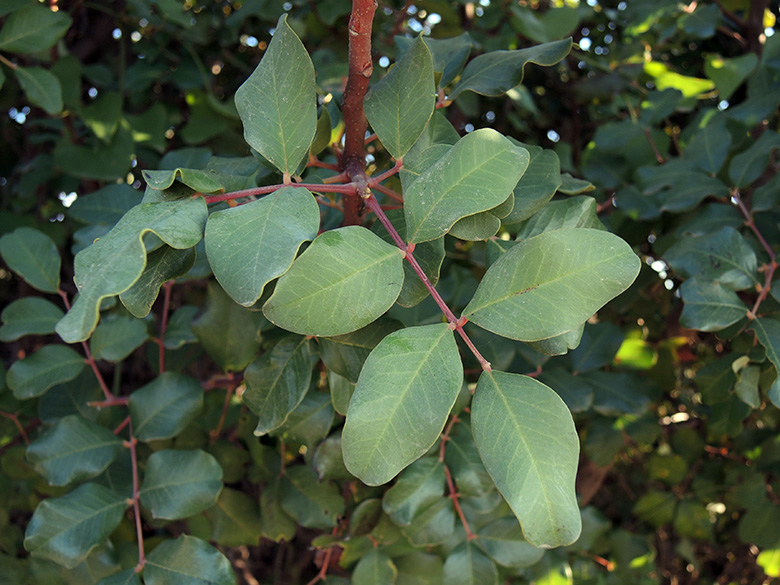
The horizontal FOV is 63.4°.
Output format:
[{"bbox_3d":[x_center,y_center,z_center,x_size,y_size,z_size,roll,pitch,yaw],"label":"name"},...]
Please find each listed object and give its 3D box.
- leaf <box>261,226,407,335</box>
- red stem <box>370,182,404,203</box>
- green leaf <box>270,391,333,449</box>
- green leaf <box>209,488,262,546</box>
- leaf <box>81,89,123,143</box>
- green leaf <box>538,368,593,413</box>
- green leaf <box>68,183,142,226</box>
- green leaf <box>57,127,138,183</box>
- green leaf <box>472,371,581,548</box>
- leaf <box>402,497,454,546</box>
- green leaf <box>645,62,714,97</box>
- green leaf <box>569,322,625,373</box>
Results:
[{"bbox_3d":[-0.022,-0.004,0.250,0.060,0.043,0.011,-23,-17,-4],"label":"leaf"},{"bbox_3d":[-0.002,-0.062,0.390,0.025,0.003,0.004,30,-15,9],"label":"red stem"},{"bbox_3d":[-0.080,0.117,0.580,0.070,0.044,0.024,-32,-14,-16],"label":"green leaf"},{"bbox_3d":[-0.137,0.198,0.548,0.045,0.064,0.013,-37,-19,-19],"label":"green leaf"},{"bbox_3d":[-0.342,-0.208,0.750,0.050,0.067,0.022,0,-14,0],"label":"leaf"},{"bbox_3d":[0.142,0.080,0.515,0.049,0.032,0.014,36,-7,12],"label":"green leaf"},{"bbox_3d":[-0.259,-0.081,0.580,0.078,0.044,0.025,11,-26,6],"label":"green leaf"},{"bbox_3d":[-0.280,-0.133,0.601,0.075,0.061,0.014,6,-24,-3],"label":"green leaf"},{"bbox_3d":[0.061,0.069,0.269,0.042,0.080,0.013,-19,-4,2],"label":"green leaf"},{"bbox_3d":[0.030,0.155,0.427,0.024,0.040,0.013,37,-8,21],"label":"leaf"},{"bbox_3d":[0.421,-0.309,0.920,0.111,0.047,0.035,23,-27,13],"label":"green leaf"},{"bbox_3d":[0.177,0.049,0.550,0.040,0.052,0.014,34,0,23],"label":"green leaf"}]

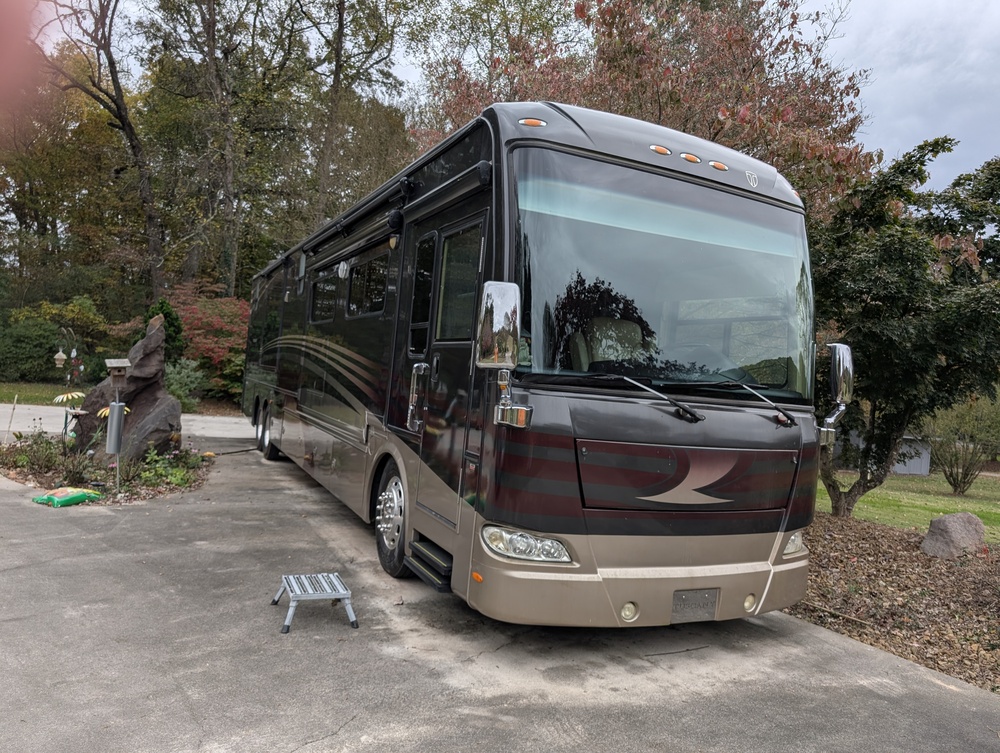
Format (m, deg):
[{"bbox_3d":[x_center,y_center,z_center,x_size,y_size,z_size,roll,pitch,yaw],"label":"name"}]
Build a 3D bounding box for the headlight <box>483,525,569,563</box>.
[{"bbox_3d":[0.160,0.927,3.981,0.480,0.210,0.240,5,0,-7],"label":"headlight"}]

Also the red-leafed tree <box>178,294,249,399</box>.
[{"bbox_3d":[-9.528,-0.914,23.500,3.300,3.600,3.100,5,0,-22],"label":"red-leafed tree"}]

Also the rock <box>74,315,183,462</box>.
[{"bbox_3d":[-5.462,0.118,10.300,1.560,2.150,1.300,5,0,-28],"label":"rock"}]

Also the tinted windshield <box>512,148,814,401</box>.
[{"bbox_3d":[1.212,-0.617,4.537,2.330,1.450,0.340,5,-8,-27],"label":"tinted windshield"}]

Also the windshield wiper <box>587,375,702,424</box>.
[{"bbox_3d":[0.890,0.135,4.163,0.770,0.200,0.130,5,0,-21],"label":"windshield wiper"}]

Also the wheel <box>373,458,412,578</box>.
[{"bbox_3d":[-0.789,1.152,5.953,0.300,1.010,1.010,5,0,-27],"label":"wheel"}]

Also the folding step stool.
[{"bbox_3d":[-1.244,1.506,4.678,0.460,0.215,0.550,5,0,-27],"label":"folding step stool"}]

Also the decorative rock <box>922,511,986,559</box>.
[{"bbox_3d":[5.368,1.898,8.236,0.670,0.470,0.540,5,0,37],"label":"decorative rock"}]

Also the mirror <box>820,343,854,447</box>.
[{"bbox_3d":[2.452,0.134,5.041,0.250,0.770,0.190,5,0,-27],"label":"mirror"}]

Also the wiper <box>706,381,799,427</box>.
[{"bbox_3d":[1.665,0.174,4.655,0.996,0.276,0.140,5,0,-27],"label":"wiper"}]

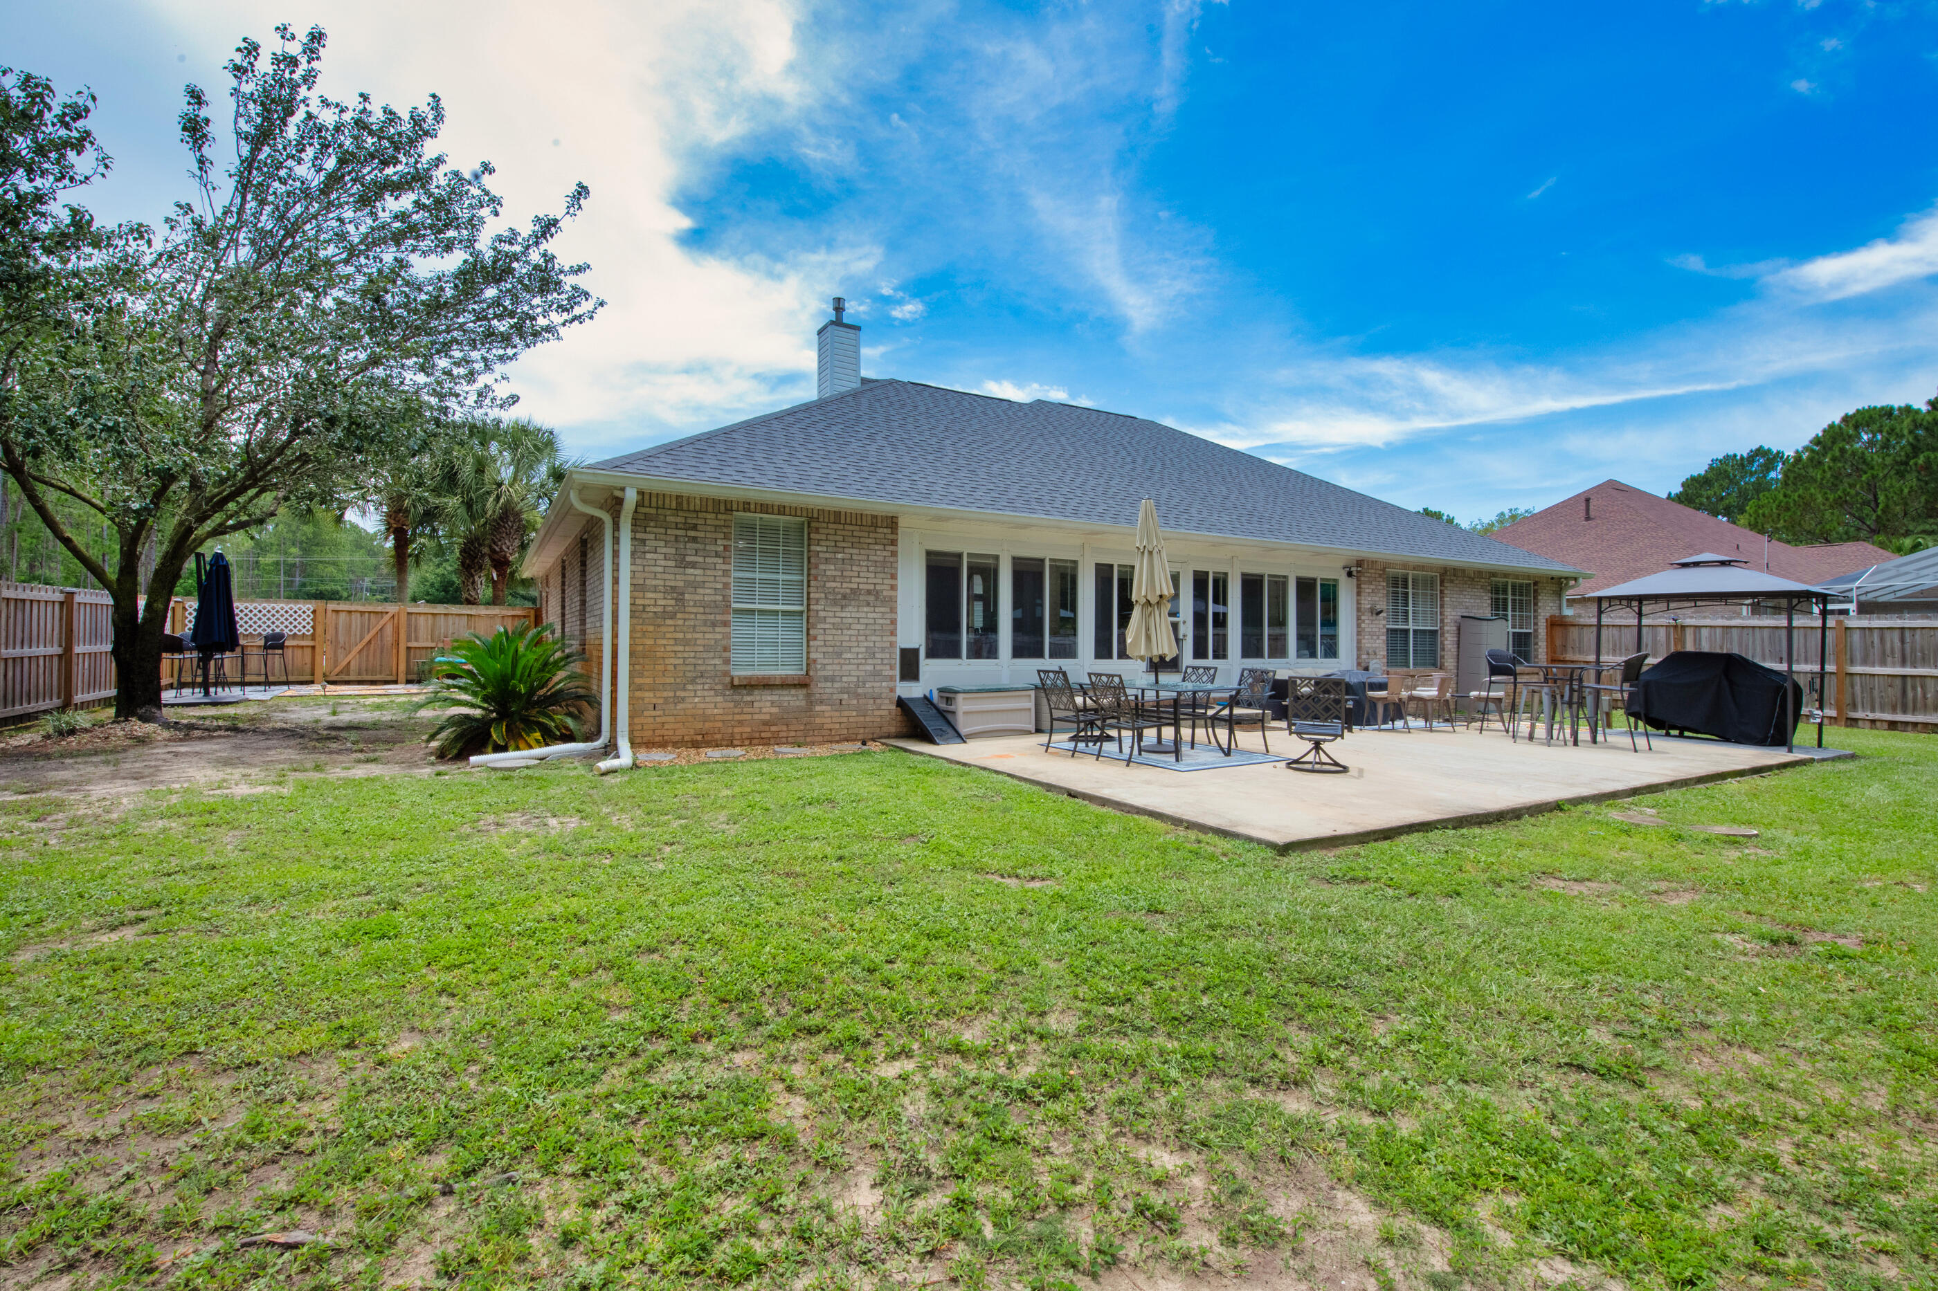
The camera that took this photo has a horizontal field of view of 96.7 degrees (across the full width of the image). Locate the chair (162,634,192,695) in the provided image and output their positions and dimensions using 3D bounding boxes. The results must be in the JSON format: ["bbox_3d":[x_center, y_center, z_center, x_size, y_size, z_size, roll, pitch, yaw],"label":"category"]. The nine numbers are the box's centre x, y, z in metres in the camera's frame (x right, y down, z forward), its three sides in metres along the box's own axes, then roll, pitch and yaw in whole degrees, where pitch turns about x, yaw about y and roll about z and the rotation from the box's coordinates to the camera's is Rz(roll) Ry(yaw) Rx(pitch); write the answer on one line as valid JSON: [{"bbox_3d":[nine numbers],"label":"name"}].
[{"bbox_3d":[-14.500,0.340,15.850,0.580,1.140,0.640,0,-1,32],"label":"chair"}]

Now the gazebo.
[{"bbox_3d":[9.770,0.035,11.420,1.550,2.520,2.300,1,-1,-34],"label":"gazebo"}]

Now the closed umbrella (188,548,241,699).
[{"bbox_3d":[-13.500,-0.380,15.400,0.720,2.600,0.620,1,-1,-41],"label":"closed umbrella"}]

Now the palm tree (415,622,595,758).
[{"bbox_3d":[-4.900,0.395,9.100,1.700,1.380,1.700,1,-1,-30],"label":"palm tree"}]

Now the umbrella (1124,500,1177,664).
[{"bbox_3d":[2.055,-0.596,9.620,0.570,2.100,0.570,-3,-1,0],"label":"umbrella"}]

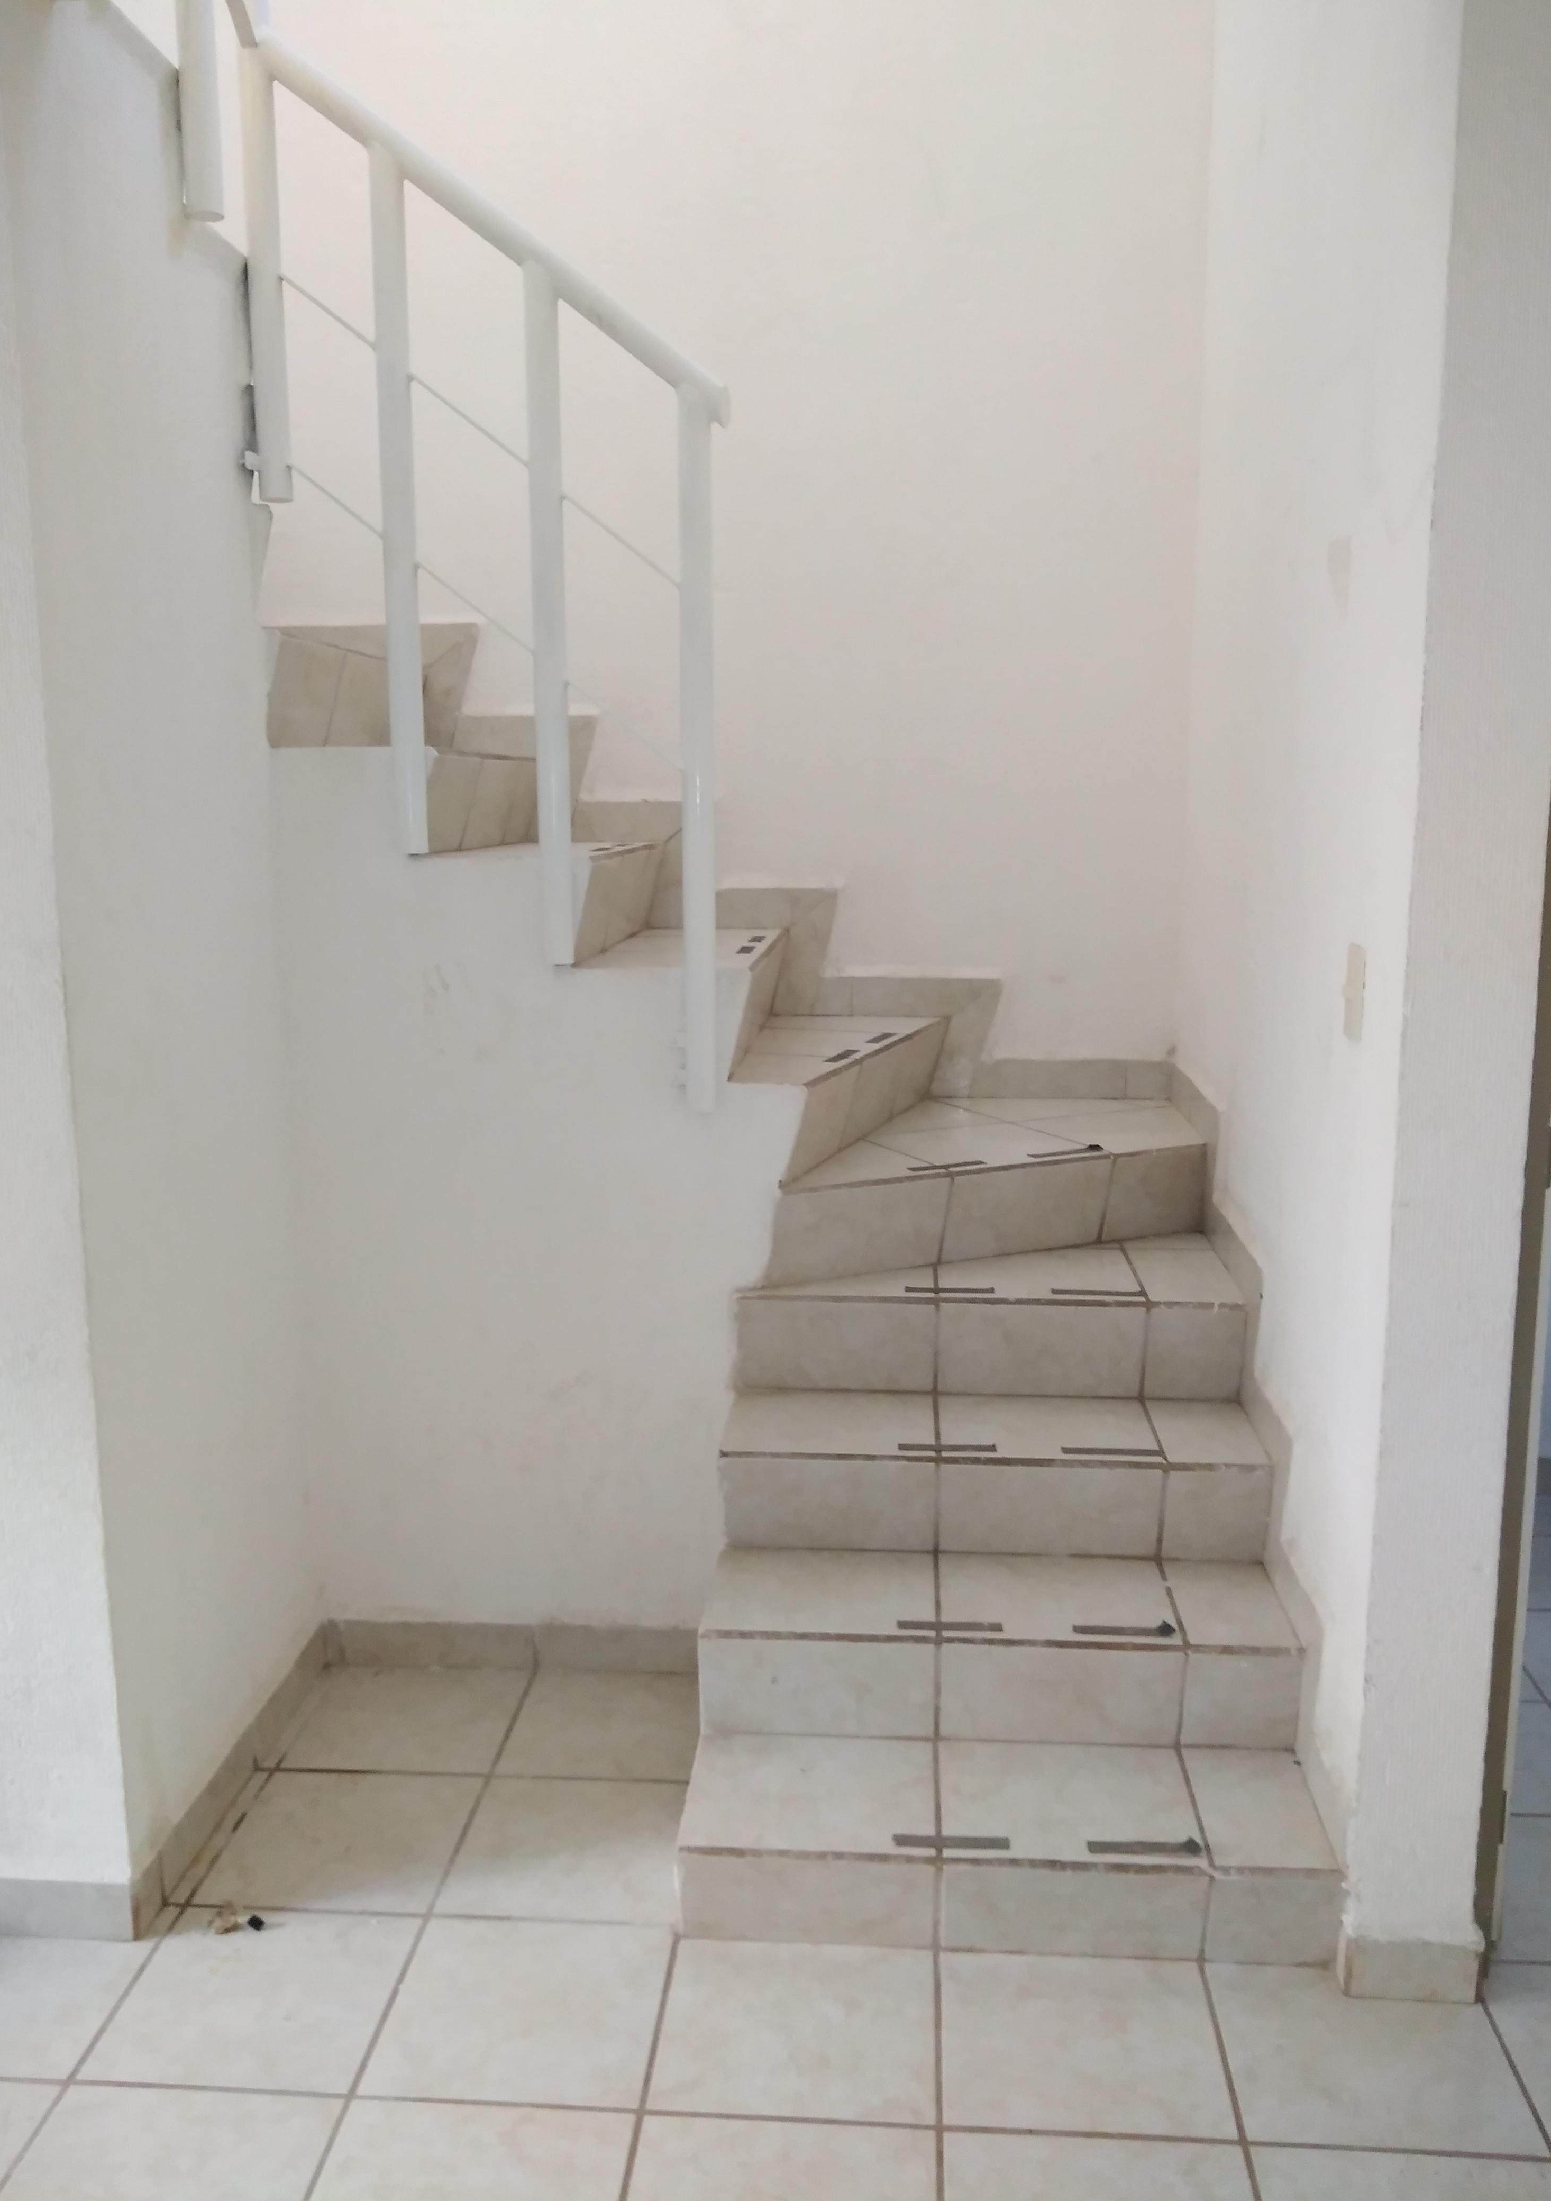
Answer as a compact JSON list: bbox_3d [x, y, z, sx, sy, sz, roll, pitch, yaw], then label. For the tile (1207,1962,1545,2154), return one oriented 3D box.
[{"bbox_3d":[0.693,1.122,1.954,0.328,0.012,0.315,0,10,4],"label":"tile"}]

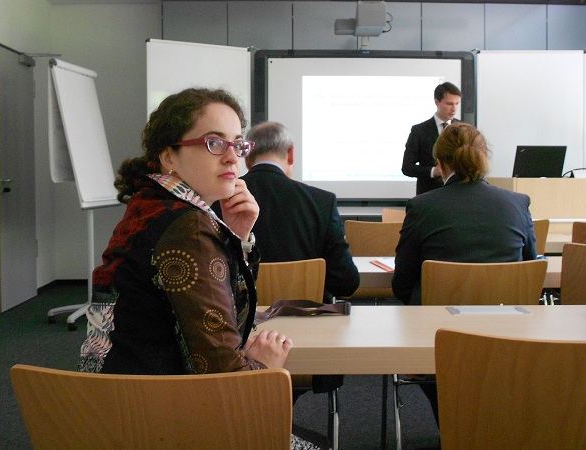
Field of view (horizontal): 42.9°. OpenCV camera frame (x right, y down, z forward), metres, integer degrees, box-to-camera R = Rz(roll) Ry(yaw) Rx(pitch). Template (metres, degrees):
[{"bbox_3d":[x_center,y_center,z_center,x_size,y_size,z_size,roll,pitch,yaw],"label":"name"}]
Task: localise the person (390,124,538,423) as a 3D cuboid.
[{"bbox_3d":[0.610,0.295,2.848,0.540,1.320,0.800,0,4,-4],"label":"person"}]

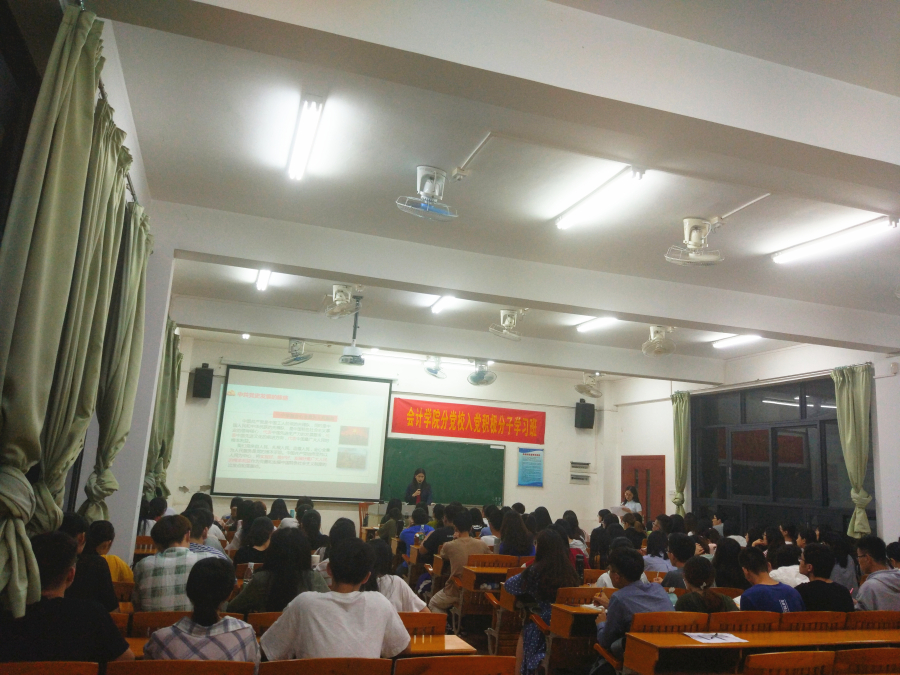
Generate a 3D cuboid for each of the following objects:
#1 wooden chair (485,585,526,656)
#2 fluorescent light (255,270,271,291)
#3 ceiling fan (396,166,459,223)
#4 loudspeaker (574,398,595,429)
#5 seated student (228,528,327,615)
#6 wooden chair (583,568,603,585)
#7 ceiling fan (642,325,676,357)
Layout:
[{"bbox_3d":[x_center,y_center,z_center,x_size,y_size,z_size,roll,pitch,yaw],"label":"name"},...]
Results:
[{"bbox_3d":[0.578,2.479,6.377,0.560,0.820,0.720,7,-11,-17],"label":"wooden chair"},{"bbox_3d":[-2.115,-0.717,8.355,0.120,0.100,1.220,7,-12,-17],"label":"fluorescent light"},{"bbox_3d":[-0.153,-1.000,5.188,0.460,0.380,0.450,6,-11,-11],"label":"ceiling fan"},{"bbox_3d":[2.698,1.539,14.551,0.290,0.560,0.280,5,-12,-9],"label":"loudspeaker"},{"bbox_3d":[-0.929,1.601,3.726,0.520,1.220,0.750,7,-12,-17],"label":"seated student"},{"bbox_3d":[1.253,2.559,6.580,0.550,0.820,0.700,7,-11,-17],"label":"wooden chair"},{"bbox_3d":[2.779,0.044,9.694,0.460,0.400,0.460,8,-12,-22],"label":"ceiling fan"}]

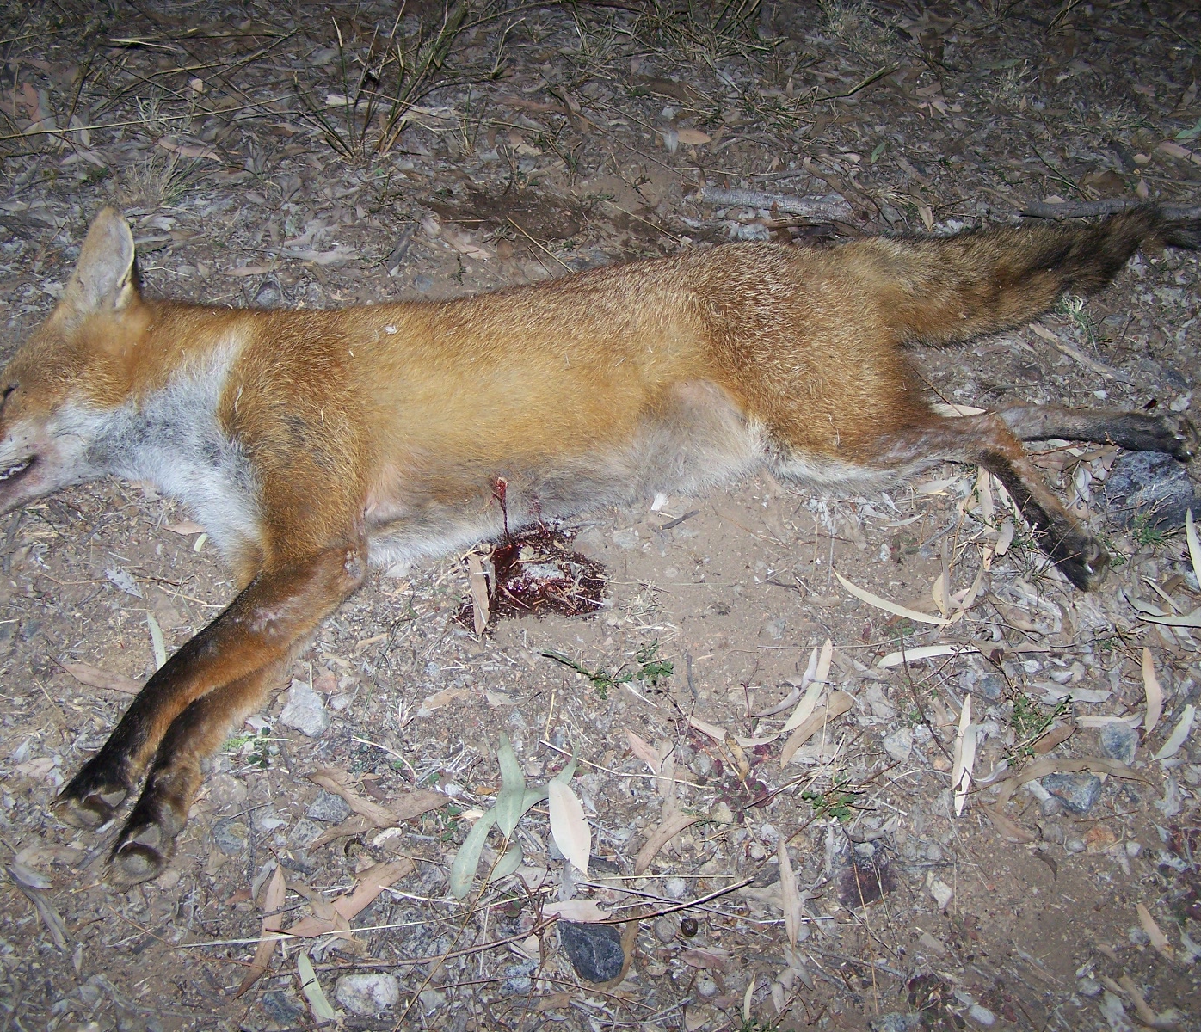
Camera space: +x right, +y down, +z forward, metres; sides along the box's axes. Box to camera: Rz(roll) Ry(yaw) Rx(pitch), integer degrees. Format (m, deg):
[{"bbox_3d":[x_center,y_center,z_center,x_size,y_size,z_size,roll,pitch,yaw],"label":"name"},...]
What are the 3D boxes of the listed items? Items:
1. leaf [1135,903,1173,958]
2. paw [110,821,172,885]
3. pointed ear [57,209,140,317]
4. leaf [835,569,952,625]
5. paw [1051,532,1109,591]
[{"bbox_3d":[0.332,0.248,0.906,0.010,0.006,0.034,-15,55,-11],"label":"leaf"},{"bbox_3d":[-0.279,0.206,0.918,0.034,0.029,0.041,25,58,17],"label":"paw"},{"bbox_3d":[-0.370,-0.191,1.111,0.052,0.033,0.080,-10,67,15],"label":"pointed ear"},{"bbox_3d":[0.204,0.062,1.071,0.091,0.010,0.014,25,54,20],"label":"leaf"},{"bbox_3d":[0.332,0.032,1.045,0.034,0.030,0.045,-28,59,-19],"label":"paw"}]

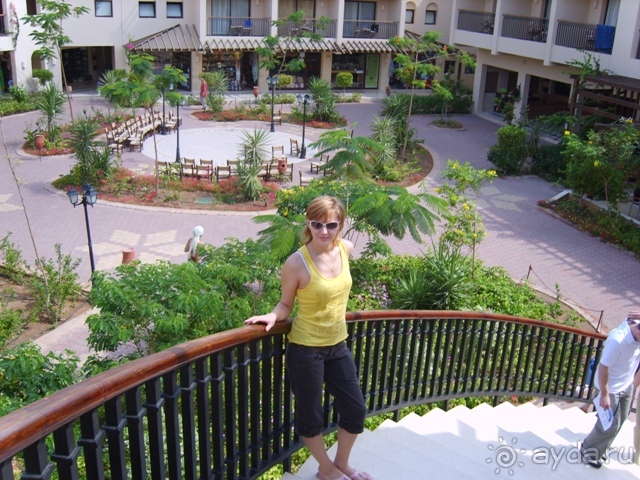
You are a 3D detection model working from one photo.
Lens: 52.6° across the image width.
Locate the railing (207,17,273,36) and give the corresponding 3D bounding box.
[{"bbox_3d":[-4.541,-11.922,36.246,3.550,0.996,0.150,-3,22,-13],"label":"railing"}]

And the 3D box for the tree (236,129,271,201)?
[{"bbox_3d":[-2.031,-2.313,20.085,1.150,2.252,1.100,2,22,0],"label":"tree"}]

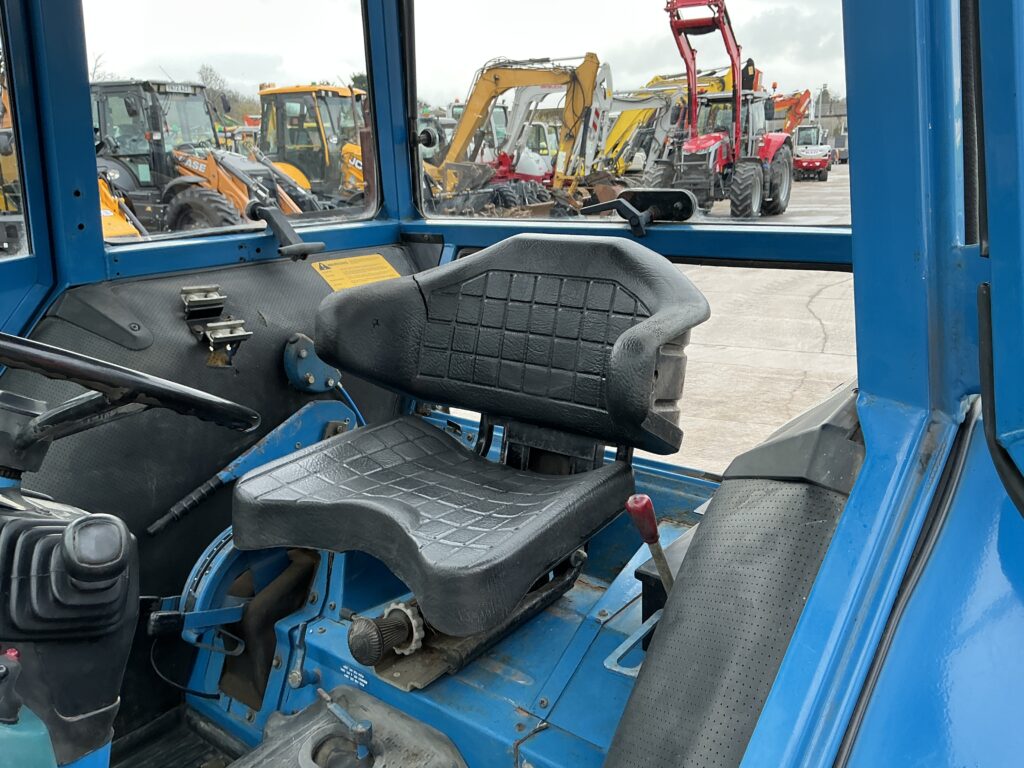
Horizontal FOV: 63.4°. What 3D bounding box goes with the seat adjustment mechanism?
[{"bbox_3d":[-0.171,0.336,1.103,0.069,0.069,0.096,10,7,36],"label":"seat adjustment mechanism"}]

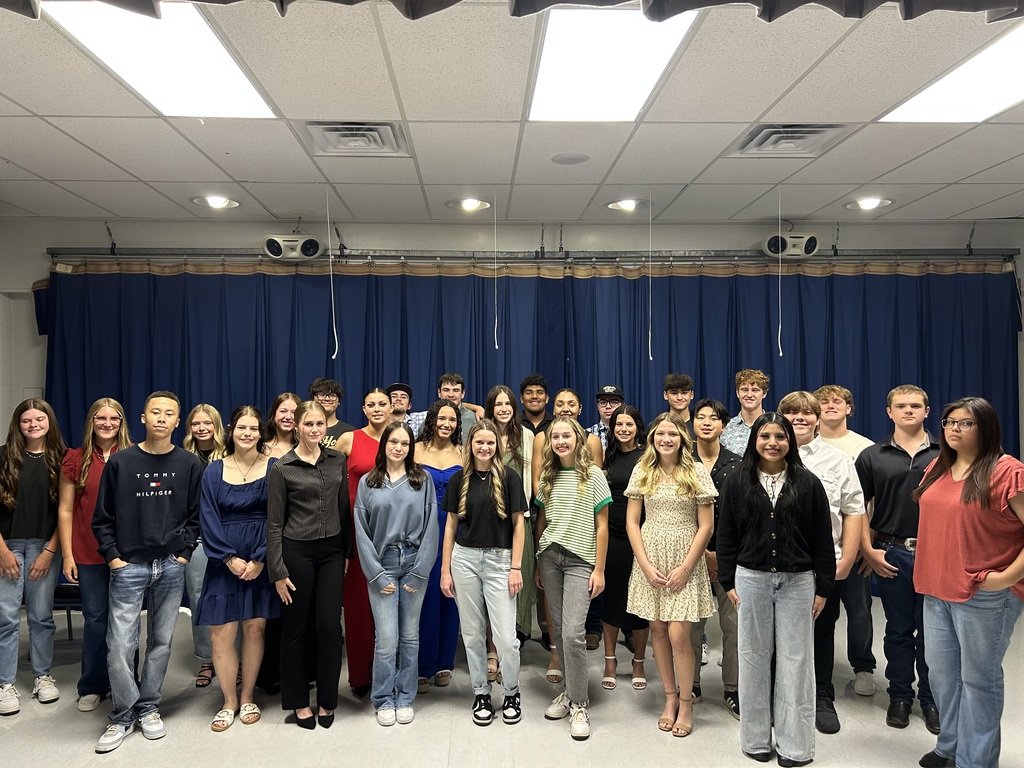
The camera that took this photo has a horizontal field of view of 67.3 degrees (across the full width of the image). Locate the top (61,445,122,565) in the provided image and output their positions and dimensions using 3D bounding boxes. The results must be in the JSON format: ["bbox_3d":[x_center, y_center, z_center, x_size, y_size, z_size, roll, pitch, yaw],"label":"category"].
[{"bbox_3d":[-2.306,0.677,4.320,0.450,0.670,0.260,0,-1,-19],"label":"top"}]

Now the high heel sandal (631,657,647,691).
[{"bbox_3d":[0.766,1.730,4.630,0.088,0.130,0.235,-1,0,11],"label":"high heel sandal"}]

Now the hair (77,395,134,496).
[{"bbox_3d":[-2.278,0.338,4.300,0.290,0.530,0.240,0,-1,-19],"label":"hair"}]

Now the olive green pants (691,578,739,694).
[{"bbox_3d":[1.151,1.254,4.330,0.370,0.900,0.280,-1,0,11],"label":"olive green pants"}]

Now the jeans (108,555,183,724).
[{"bbox_3d":[-1.938,1.306,4.090,0.400,0.925,0.310,0,0,-18],"label":"jeans"}]

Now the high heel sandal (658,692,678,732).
[{"bbox_3d":[0.829,1.725,4.080,0.086,0.130,0.235,-1,0,17],"label":"high heel sandal"}]

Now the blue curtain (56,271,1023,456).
[{"bbox_3d":[0.263,0.396,6.037,7.720,2.660,0.200,0,-1,-3],"label":"blue curtain"}]

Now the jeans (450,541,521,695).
[{"bbox_3d":[-0.143,1.288,4.140,0.370,0.830,0.280,0,-1,-2],"label":"jeans"}]

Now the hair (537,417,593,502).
[{"bbox_3d":[0.272,0.391,3.980,0.300,0.450,0.250,-1,-1,7],"label":"hair"}]

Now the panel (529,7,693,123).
[{"bbox_3d":[0.391,-1.382,3.404,0.570,0.060,1.180,0,-1,-3],"label":"panel"}]

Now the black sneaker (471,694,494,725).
[{"bbox_3d":[-0.147,1.708,4.090,0.107,0.112,0.275,-1,-1,6],"label":"black sneaker"}]

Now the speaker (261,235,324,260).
[{"bbox_3d":[-1.696,-1.060,5.970,0.470,0.200,0.180,0,10,-3],"label":"speaker"}]

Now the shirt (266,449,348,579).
[{"bbox_3d":[-1.077,0.691,4.070,0.440,0.700,0.260,0,-1,-30],"label":"shirt"}]

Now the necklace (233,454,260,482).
[{"bbox_3d":[-1.440,0.450,4.170,0.145,0.160,0.130,0,0,-17],"label":"necklace"}]

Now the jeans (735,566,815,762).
[{"bbox_3d":[1.276,1.284,3.740,0.385,0.960,0.280,-1,0,17],"label":"jeans"}]

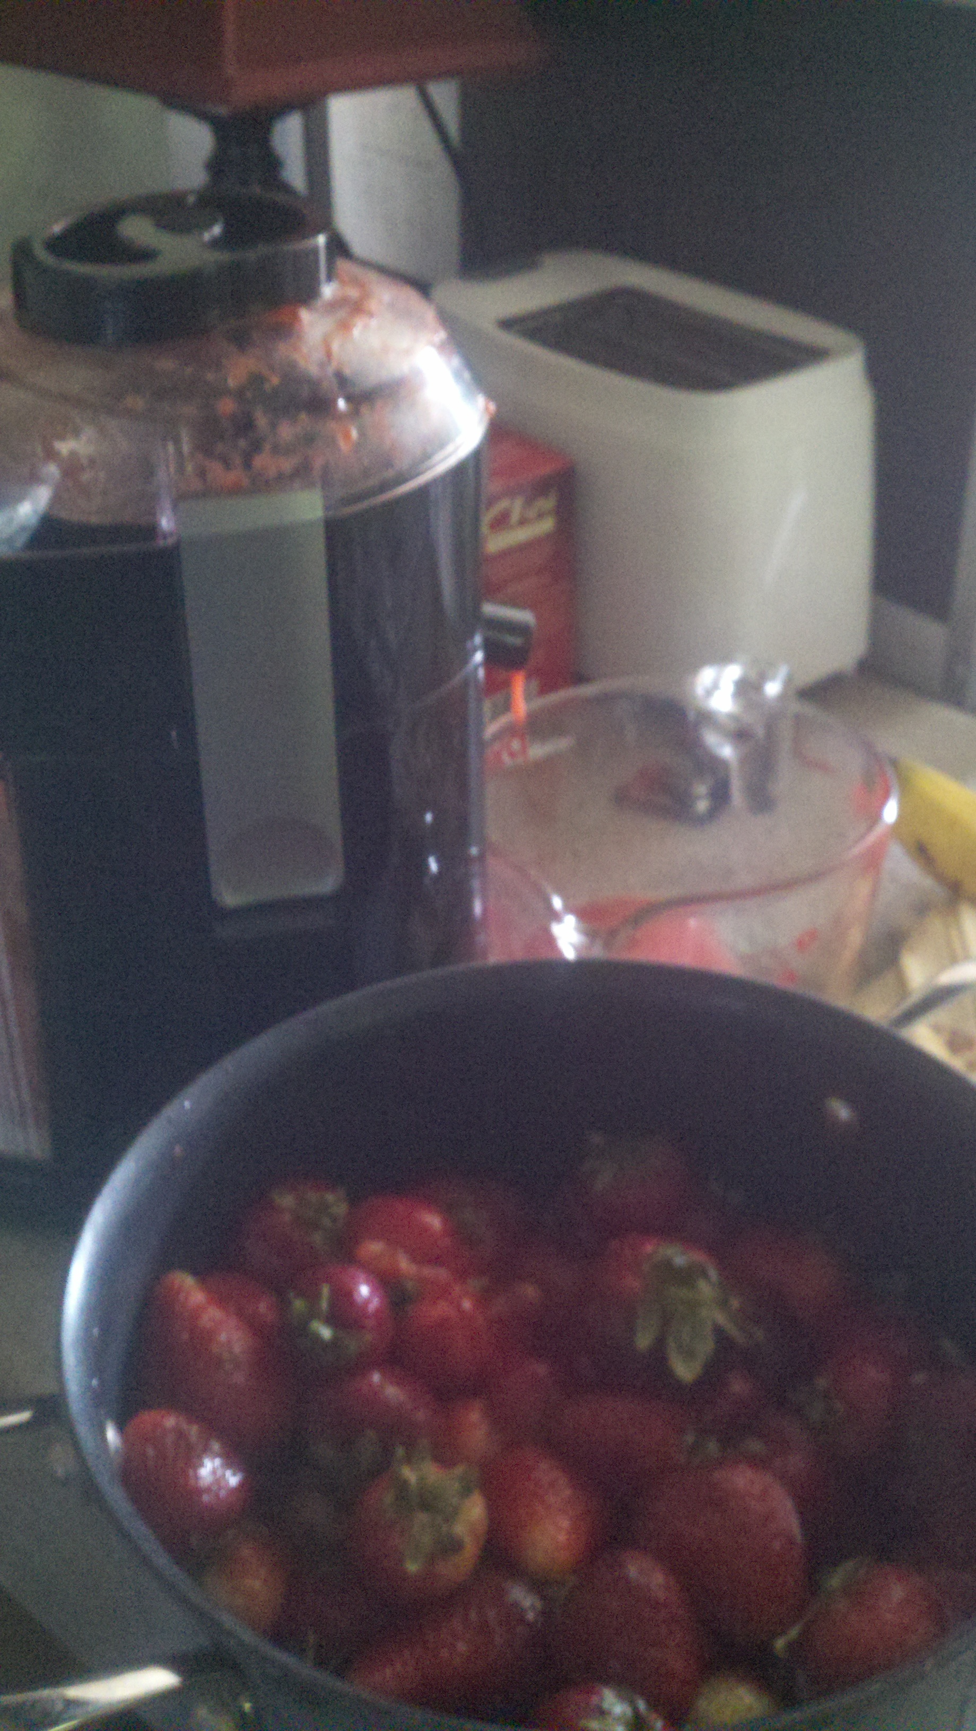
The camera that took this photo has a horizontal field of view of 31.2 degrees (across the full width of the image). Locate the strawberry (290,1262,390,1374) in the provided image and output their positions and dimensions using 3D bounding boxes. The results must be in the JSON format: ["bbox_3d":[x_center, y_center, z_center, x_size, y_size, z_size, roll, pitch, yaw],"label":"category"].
[{"bbox_3d":[-0.043,0.132,0.509,0.031,0.031,0.034,8,29,15],"label":"strawberry"}]

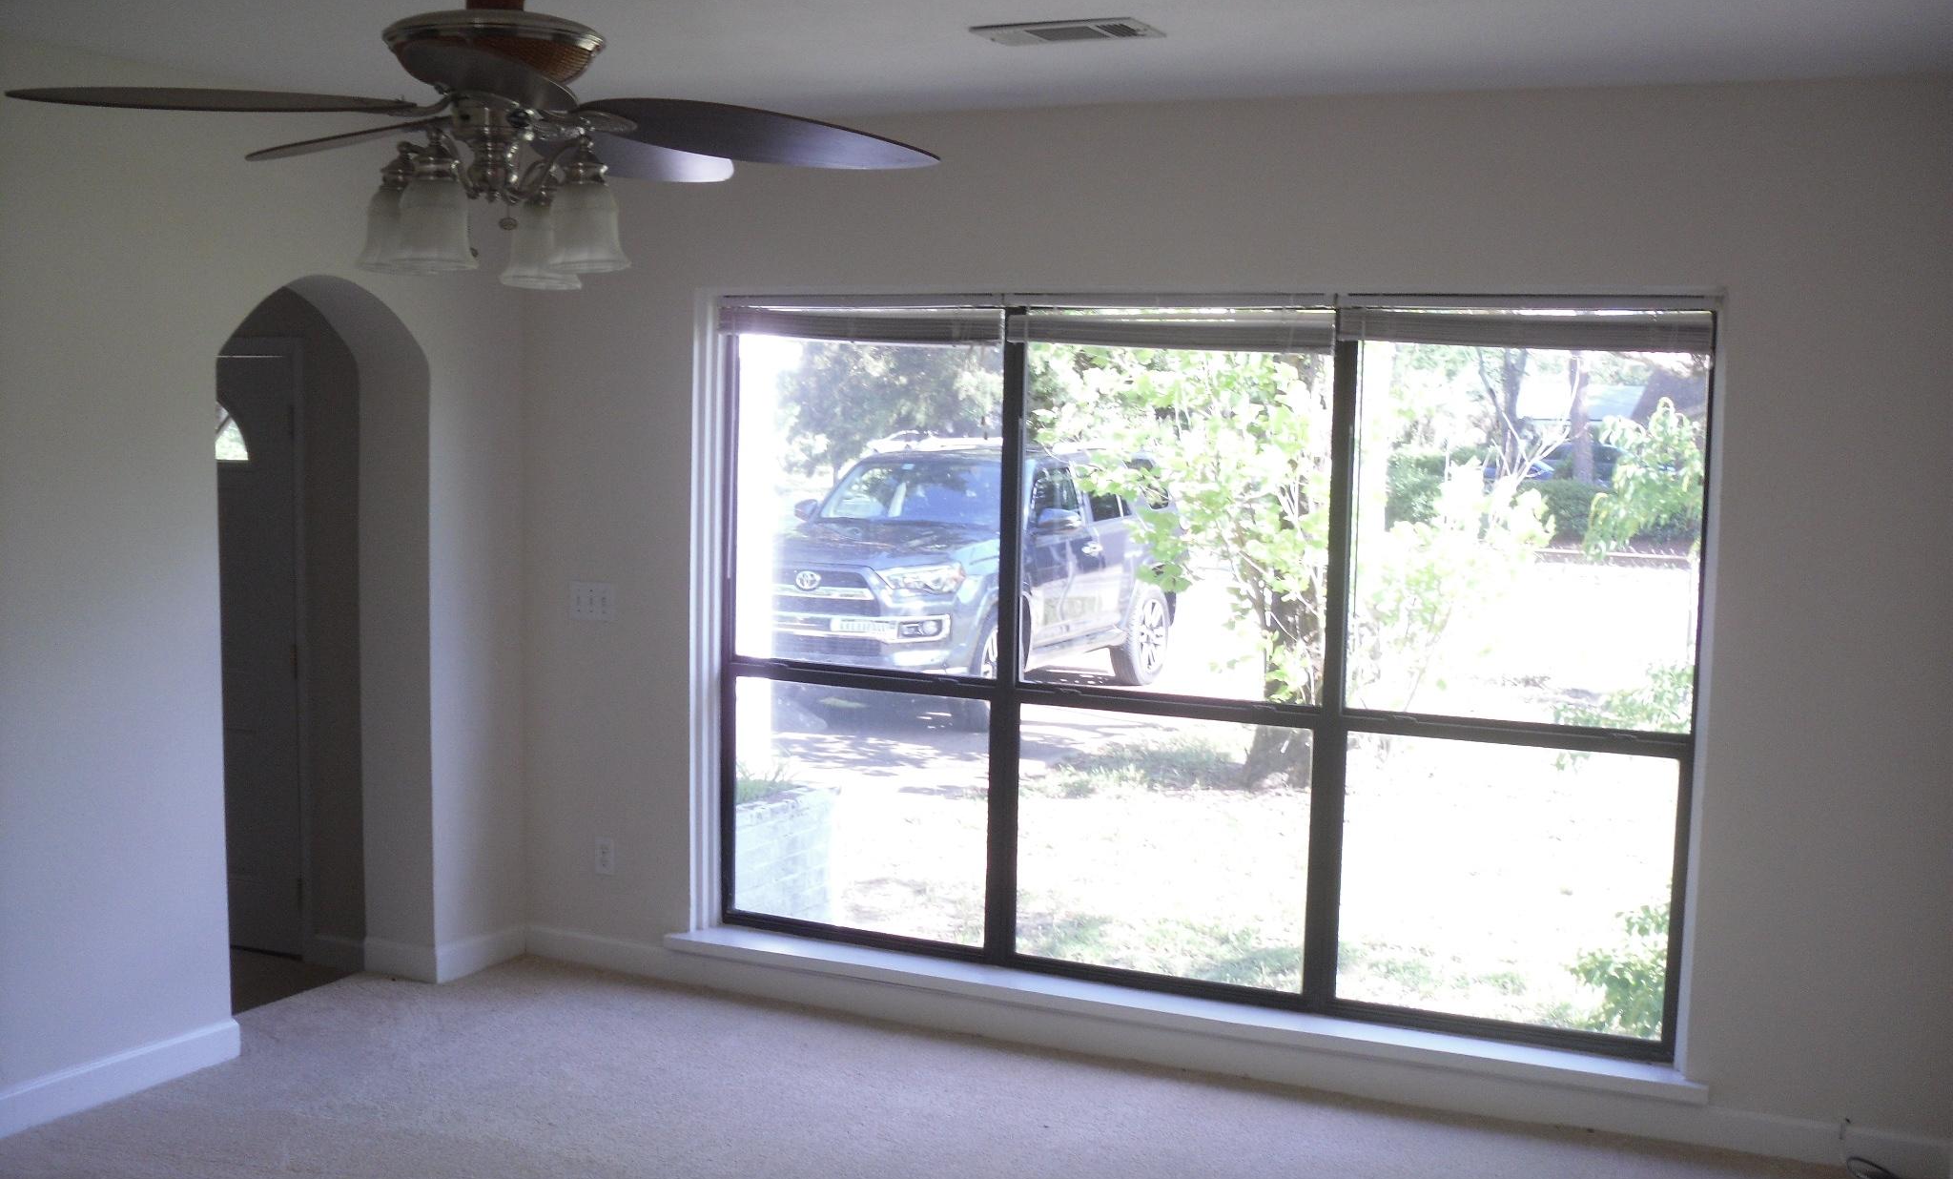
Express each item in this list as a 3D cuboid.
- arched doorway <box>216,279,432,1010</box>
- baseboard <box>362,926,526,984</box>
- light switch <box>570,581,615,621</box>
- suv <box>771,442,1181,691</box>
[{"bbox_3d":[-1.798,0.159,5.252,0.260,1.980,0.790,4,6,25],"label":"arched doorway"},{"bbox_3d":[-1.582,1.052,5.830,0.275,0.092,0.370,4,6,25],"label":"baseboard"},{"bbox_3d":[-1.113,0.035,5.716,0.163,0.115,0.015,4,6,25],"label":"light switch"},{"bbox_3d":[-0.027,-0.167,14.000,1.960,1.810,4.820,4,4,24],"label":"suv"}]

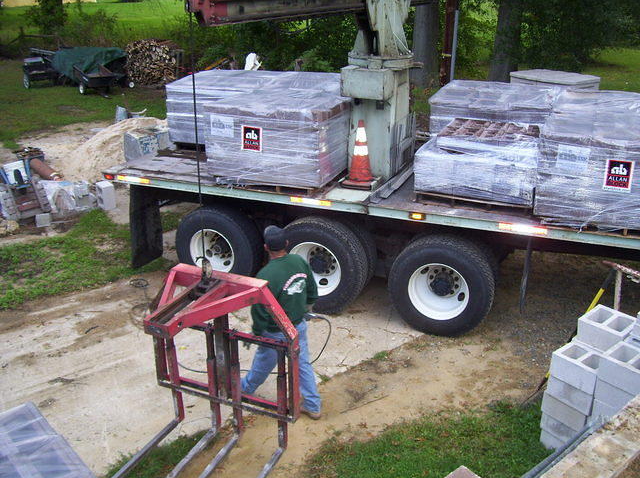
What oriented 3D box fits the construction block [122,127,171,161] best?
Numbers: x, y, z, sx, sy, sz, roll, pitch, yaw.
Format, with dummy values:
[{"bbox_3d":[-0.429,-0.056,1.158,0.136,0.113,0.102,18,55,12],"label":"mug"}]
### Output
[{"bbox_3d":[-3.590,-1.961,13.810,0.552,0.482,0.675,19,28,39],"label":"construction block"}]

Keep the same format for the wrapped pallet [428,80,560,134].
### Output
[{"bbox_3d":[2.116,-1.326,8.170,1.300,0.900,1.270,8,23,19],"label":"wrapped pallet"}]

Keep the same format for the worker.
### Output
[{"bbox_3d":[-0.355,0.701,5.629,0.600,1.720,0.600,-10,24,-26],"label":"worker"}]

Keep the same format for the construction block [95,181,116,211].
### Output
[{"bbox_3d":[-3.512,-0.694,10.959,0.194,0.394,0.270,-15,26,-34],"label":"construction block"}]

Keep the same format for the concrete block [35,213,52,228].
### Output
[{"bbox_3d":[-4.259,-0.315,10.245,0.200,0.194,0.220,-7,23,-19],"label":"concrete block"}]

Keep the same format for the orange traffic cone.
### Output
[{"bbox_3d":[0.460,-0.967,7.541,0.360,0.720,0.360,8,23,19],"label":"orange traffic cone"}]

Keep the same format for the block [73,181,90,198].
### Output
[{"bbox_3d":[-3.948,-0.810,10.992,0.280,0.200,0.220,-7,23,-19],"label":"block"}]

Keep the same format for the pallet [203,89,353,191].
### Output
[{"bbox_3d":[-0.448,-1.137,7.619,1.314,0.885,1.070,8,23,19],"label":"pallet"}]

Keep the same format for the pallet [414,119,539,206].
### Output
[{"bbox_3d":[1.728,-0.822,7.158,1.190,0.670,1.050,8,23,19],"label":"pallet"}]

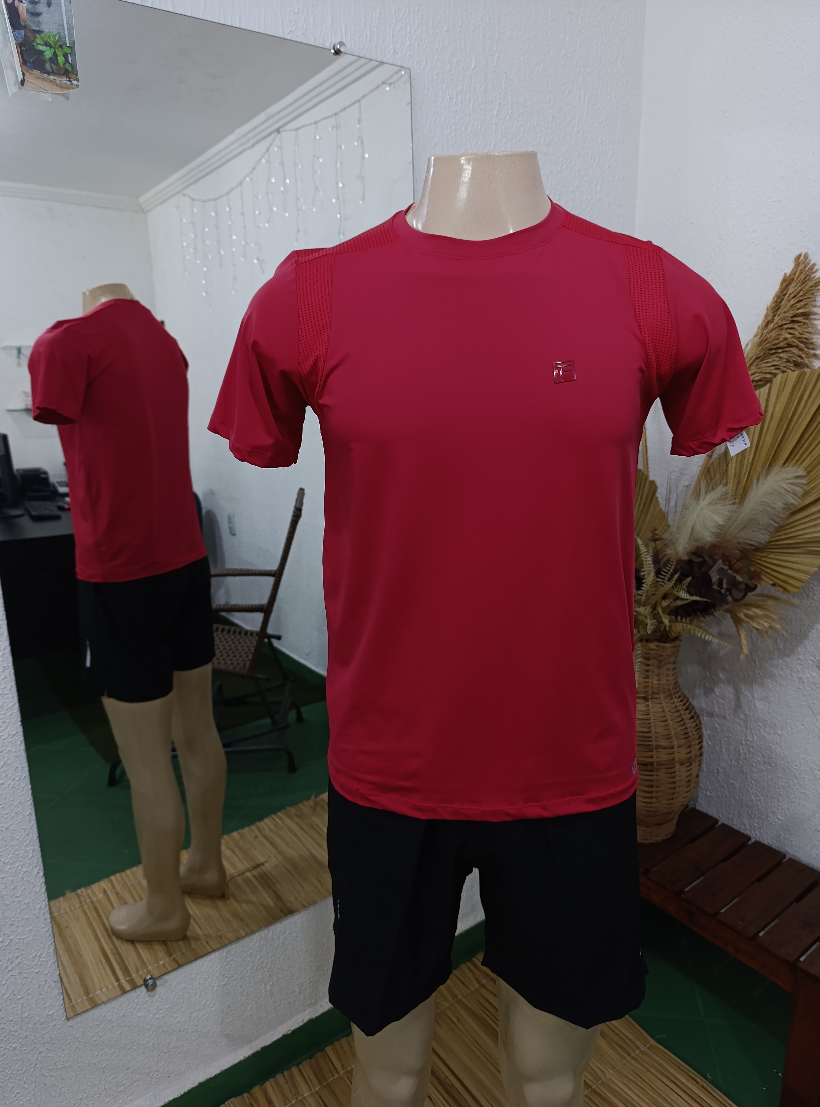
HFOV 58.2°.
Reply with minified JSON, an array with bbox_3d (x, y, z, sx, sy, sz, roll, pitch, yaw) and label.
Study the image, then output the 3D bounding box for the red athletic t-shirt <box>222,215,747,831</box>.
[{"bbox_3d":[0.084,-0.035,0.804,0.585,0.649,0.278,-1,13,1],"label":"red athletic t-shirt"}]

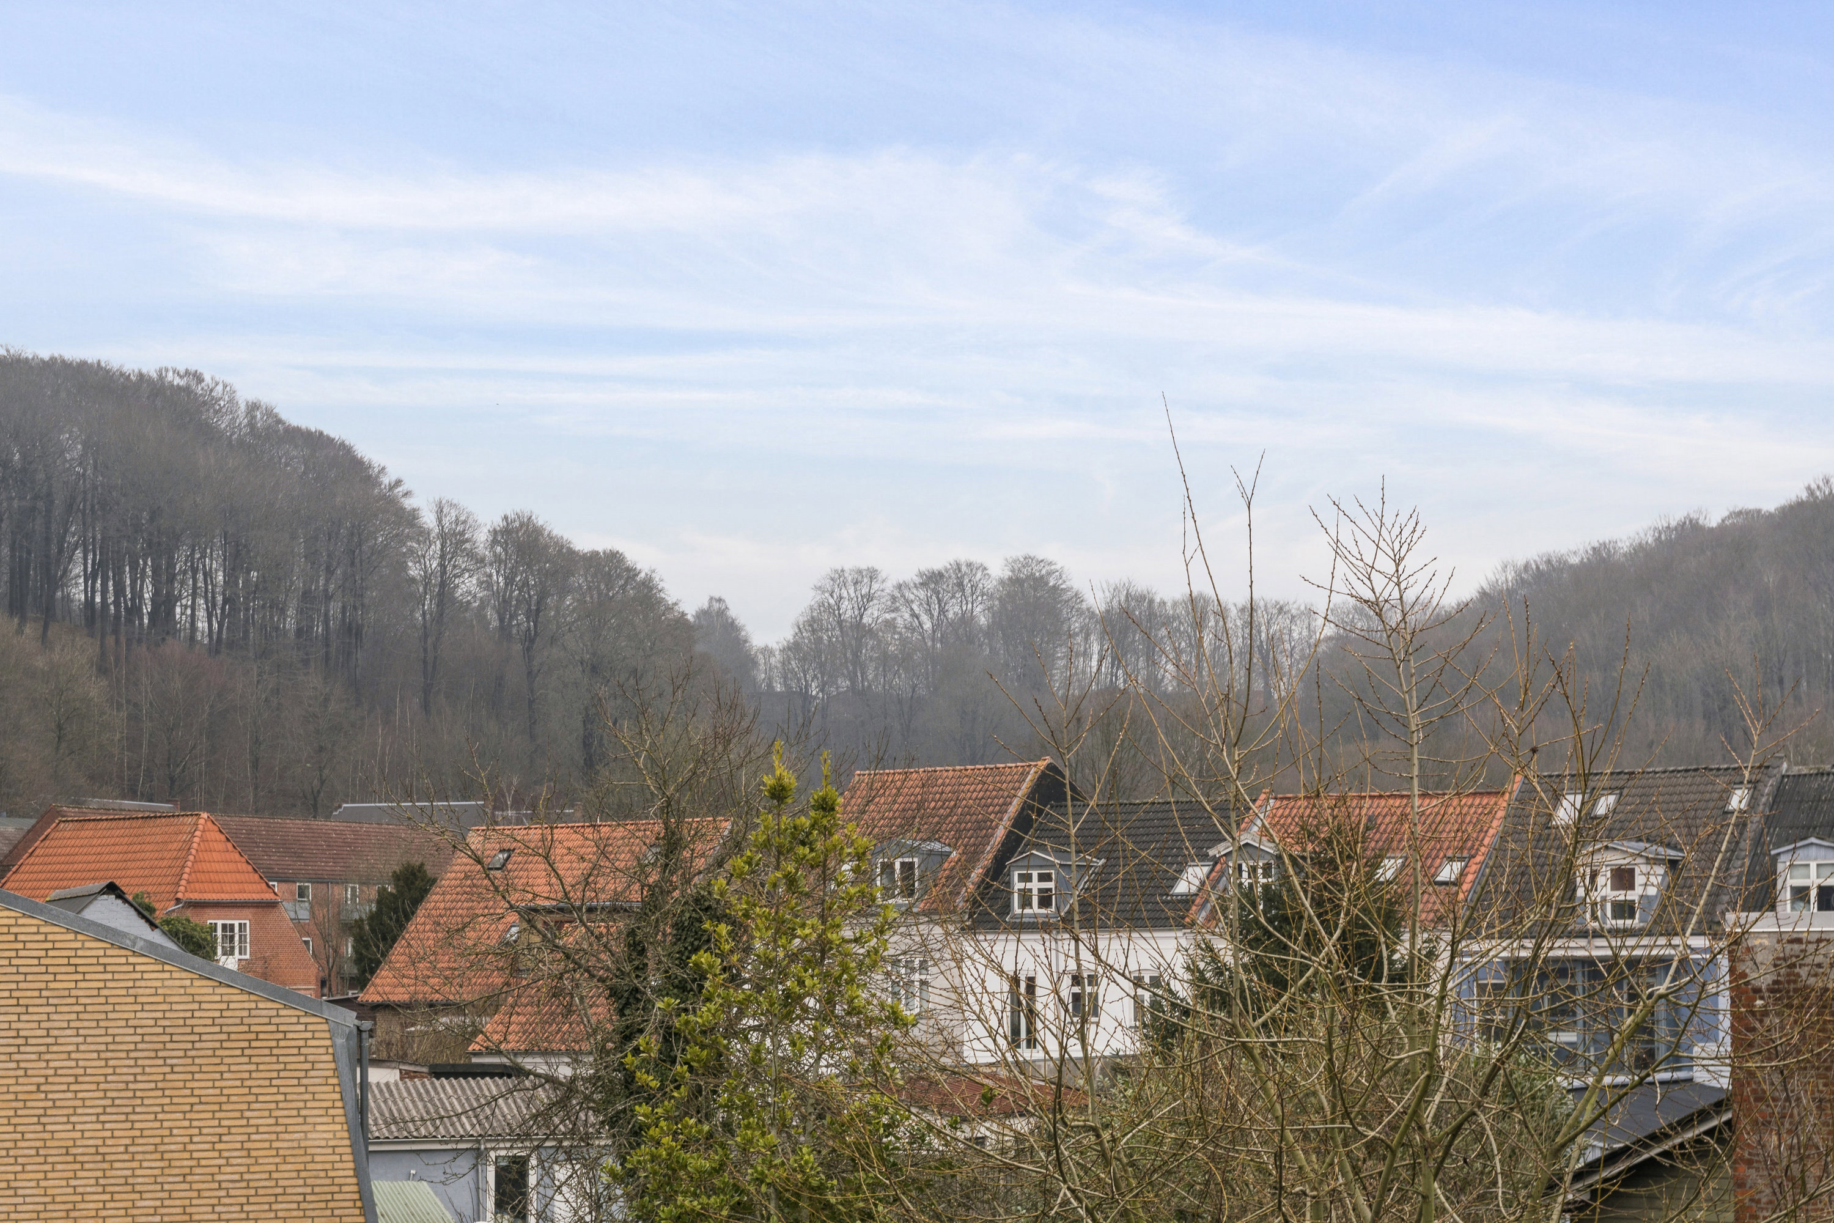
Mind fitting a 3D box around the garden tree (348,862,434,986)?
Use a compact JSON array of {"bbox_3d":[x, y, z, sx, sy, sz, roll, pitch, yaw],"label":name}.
[{"bbox_3d":[-20.448,13.225,132.000,3.900,7.200,3.900,0,-3,0],"label":"garden tree"}]

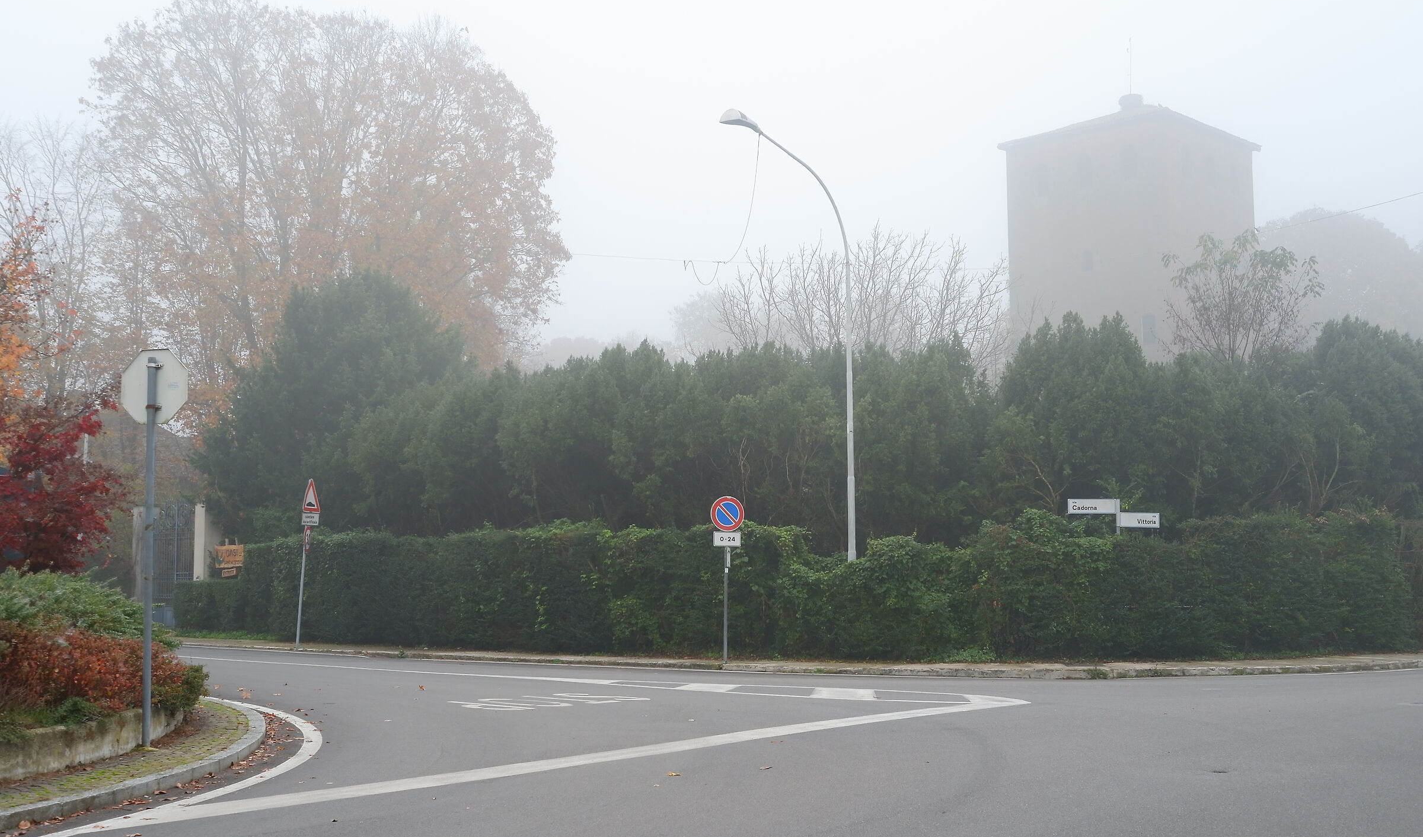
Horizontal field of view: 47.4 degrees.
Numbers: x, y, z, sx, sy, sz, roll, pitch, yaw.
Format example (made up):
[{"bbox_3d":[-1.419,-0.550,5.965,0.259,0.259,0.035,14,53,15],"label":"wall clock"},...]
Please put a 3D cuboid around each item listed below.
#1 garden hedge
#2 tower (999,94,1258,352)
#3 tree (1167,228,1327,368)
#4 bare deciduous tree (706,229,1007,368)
[{"bbox_3d":[-1.693,3.649,35.256,30.970,2.730,9.710,-3,-7,23],"label":"garden hedge"},{"bbox_3d":[26.753,-4.400,102.474,11.850,33.170,11.850,-6,-9,45],"label":"tower"},{"bbox_3d":[13.947,0.401,42.197,4.060,10.790,3.980,0,-6,0],"label":"tree"},{"bbox_3d":[4.593,0.270,52.268,9.740,13.190,8.500,0,-6,0],"label":"bare deciduous tree"}]

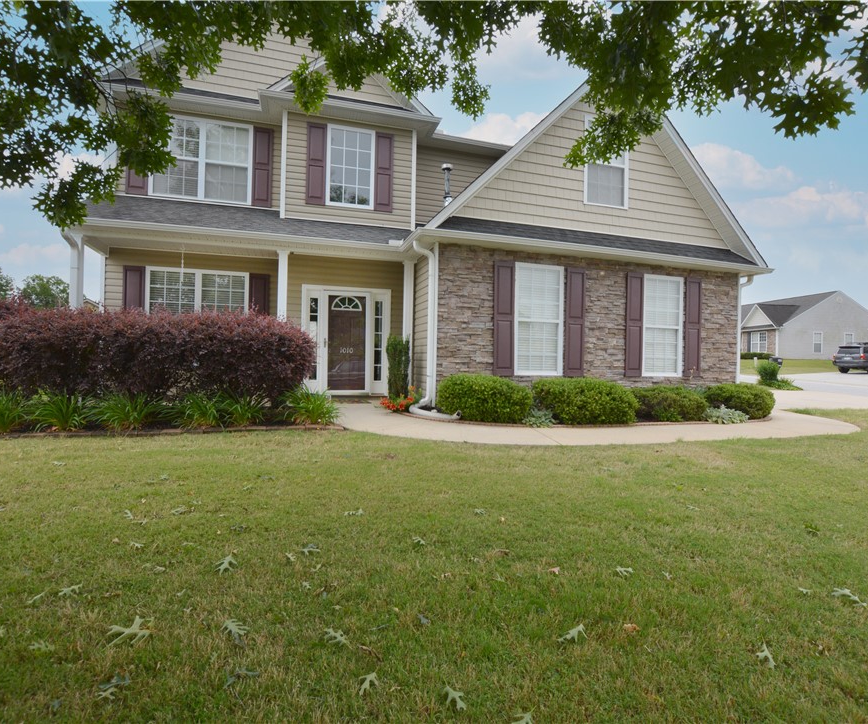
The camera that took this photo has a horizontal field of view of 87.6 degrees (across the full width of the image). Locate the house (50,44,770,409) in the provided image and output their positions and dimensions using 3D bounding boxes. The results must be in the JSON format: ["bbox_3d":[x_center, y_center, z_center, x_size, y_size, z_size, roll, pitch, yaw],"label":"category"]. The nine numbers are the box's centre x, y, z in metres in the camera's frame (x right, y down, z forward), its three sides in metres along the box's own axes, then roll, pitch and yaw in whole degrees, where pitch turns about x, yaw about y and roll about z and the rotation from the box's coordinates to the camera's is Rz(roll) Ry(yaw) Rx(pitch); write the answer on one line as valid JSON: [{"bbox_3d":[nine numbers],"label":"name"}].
[{"bbox_3d":[-0.684,-3.318,11.788,11.800,8.200,10.400,1,0,-17],"label":"house"}]

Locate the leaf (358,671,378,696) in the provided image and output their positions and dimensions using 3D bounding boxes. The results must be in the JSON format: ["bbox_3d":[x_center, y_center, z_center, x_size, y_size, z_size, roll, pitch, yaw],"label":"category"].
[{"bbox_3d":[-0.209,1.032,1.449,0.066,0.030,0.108,1,0,13],"label":"leaf"}]

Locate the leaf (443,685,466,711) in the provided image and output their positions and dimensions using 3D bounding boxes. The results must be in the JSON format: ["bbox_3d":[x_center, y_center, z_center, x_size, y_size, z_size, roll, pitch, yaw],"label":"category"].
[{"bbox_3d":[0.064,1.037,1.396,0.060,0.030,0.108,1,0,-7],"label":"leaf"}]

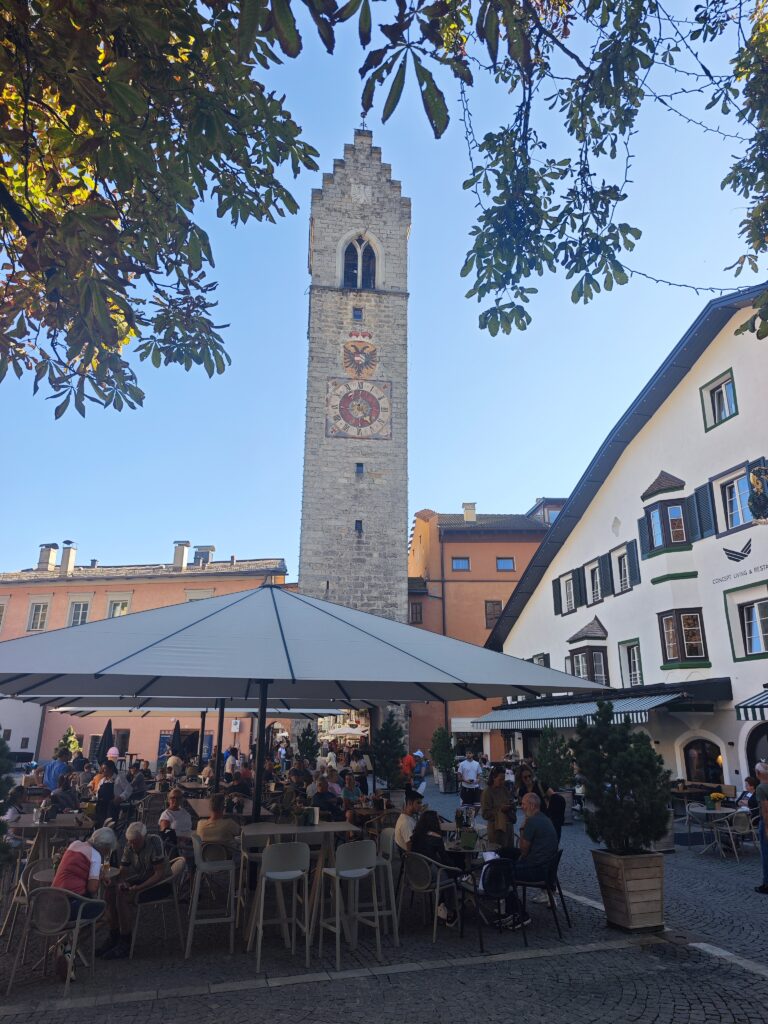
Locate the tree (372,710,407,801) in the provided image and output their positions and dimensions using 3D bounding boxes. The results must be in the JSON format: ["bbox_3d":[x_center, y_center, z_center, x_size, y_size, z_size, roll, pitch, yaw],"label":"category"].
[{"bbox_3d":[0.147,6.143,16.397,0.812,2.594,0.812,0,-18,0],"label":"tree"}]

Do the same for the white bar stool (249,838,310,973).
[{"bbox_3d":[-0.961,3.666,6.439,0.485,1.030,0.495,7,-19,-19],"label":"white bar stool"}]

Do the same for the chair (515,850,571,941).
[{"bbox_3d":[1.743,4.158,7.523,0.535,0.812,0.544,-9,-21,27],"label":"chair"}]

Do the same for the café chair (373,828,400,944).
[{"bbox_3d":[-0.104,3.817,6.962,0.480,1.010,0.460,4,-19,-10],"label":"café chair"}]

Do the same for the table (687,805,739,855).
[{"bbox_3d":[6.136,5.927,12.652,0.891,0.733,0.891,0,-18,0],"label":"table"}]

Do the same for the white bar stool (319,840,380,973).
[{"bbox_3d":[-0.328,3.708,6.552,0.475,1.030,0.485,13,-22,-33],"label":"white bar stool"}]

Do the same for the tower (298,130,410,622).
[{"bbox_3d":[-2.145,-6.281,47.927,6.900,46.000,6.900,3,-19,-7],"label":"tower"}]

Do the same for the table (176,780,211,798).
[{"bbox_3d":[-3.600,5.716,12.842,0.800,1.060,1.150,5,-19,-14],"label":"table"}]

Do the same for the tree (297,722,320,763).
[{"bbox_3d":[-2.885,9.298,25.885,0.850,2.465,0.850,2,-18,-6],"label":"tree"}]

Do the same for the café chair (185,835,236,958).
[{"bbox_3d":[-1.759,3.779,6.796,0.495,1.030,0.485,9,-20,-26],"label":"café chair"}]

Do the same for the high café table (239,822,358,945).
[{"bbox_3d":[-0.815,3.720,6.768,1.140,1.060,0.830,5,-19,-13],"label":"high café table"}]

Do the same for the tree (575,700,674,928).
[{"bbox_3d":[2.790,3.435,7.845,1.080,2.340,1.050,6,-19,-15],"label":"tree"}]

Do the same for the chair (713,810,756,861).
[{"bbox_3d":[6.046,5.572,11.728,0.560,0.790,0.570,7,-19,-19],"label":"chair"}]

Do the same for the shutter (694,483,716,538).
[{"bbox_3d":[7.908,-0.024,16.744,0.050,1.286,0.517,6,-19,-16],"label":"shutter"}]

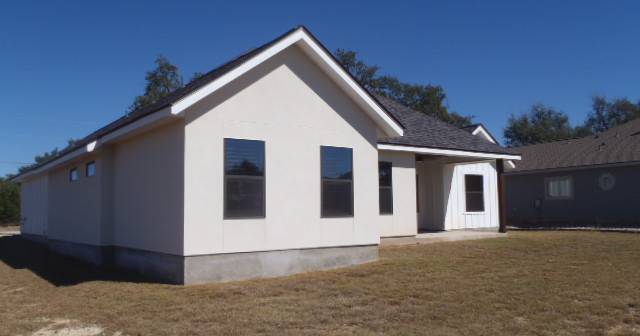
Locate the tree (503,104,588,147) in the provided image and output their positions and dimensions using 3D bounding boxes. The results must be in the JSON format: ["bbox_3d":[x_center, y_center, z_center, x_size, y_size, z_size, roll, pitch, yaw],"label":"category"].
[{"bbox_3d":[19.166,-0.383,44.000,7.600,10.000,7.600,3,-6,-38],"label":"tree"}]

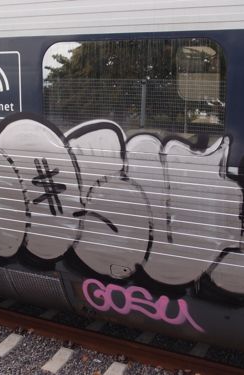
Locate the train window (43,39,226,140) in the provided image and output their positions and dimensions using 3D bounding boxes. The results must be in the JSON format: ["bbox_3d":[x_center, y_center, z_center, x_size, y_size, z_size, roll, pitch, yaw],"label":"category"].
[{"bbox_3d":[0.042,-0.627,3.363,1.371,0.737,0.050,6,14,24],"label":"train window"}]

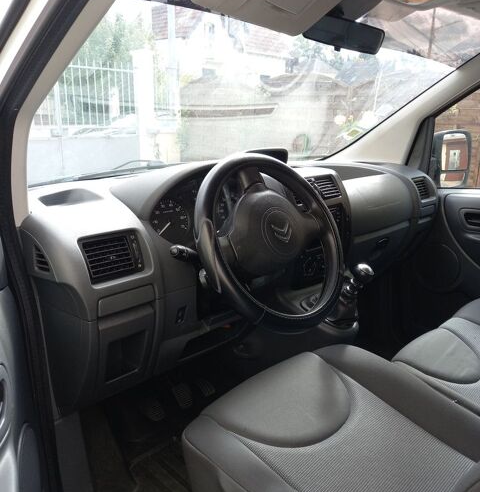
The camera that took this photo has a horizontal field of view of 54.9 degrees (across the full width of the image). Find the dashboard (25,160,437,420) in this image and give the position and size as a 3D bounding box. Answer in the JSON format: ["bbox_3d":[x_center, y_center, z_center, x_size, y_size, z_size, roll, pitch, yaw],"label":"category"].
[{"bbox_3d":[0.118,-0.036,1.437,1.550,0.480,0.500,-13,19,-42],"label":"dashboard"}]

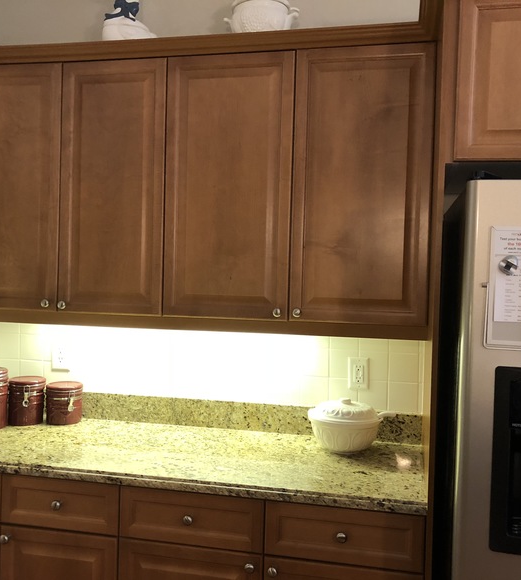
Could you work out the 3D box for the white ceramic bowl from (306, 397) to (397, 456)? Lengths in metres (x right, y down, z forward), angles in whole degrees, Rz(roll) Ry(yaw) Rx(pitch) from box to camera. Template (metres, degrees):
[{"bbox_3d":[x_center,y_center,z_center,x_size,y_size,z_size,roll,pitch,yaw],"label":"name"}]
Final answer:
[{"bbox_3d":[0.328,0.481,2.239,0.300,0.180,0.258,2,2,12],"label":"white ceramic bowl"}]

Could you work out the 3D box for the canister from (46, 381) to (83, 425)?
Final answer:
[{"bbox_3d":[-0.795,0.461,2.536,0.145,0.150,0.153,0,2,-40],"label":"canister"}]

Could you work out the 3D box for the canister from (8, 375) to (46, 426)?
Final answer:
[{"bbox_3d":[-0.939,0.447,2.514,0.145,0.172,0.153,1,2,-20],"label":"canister"}]

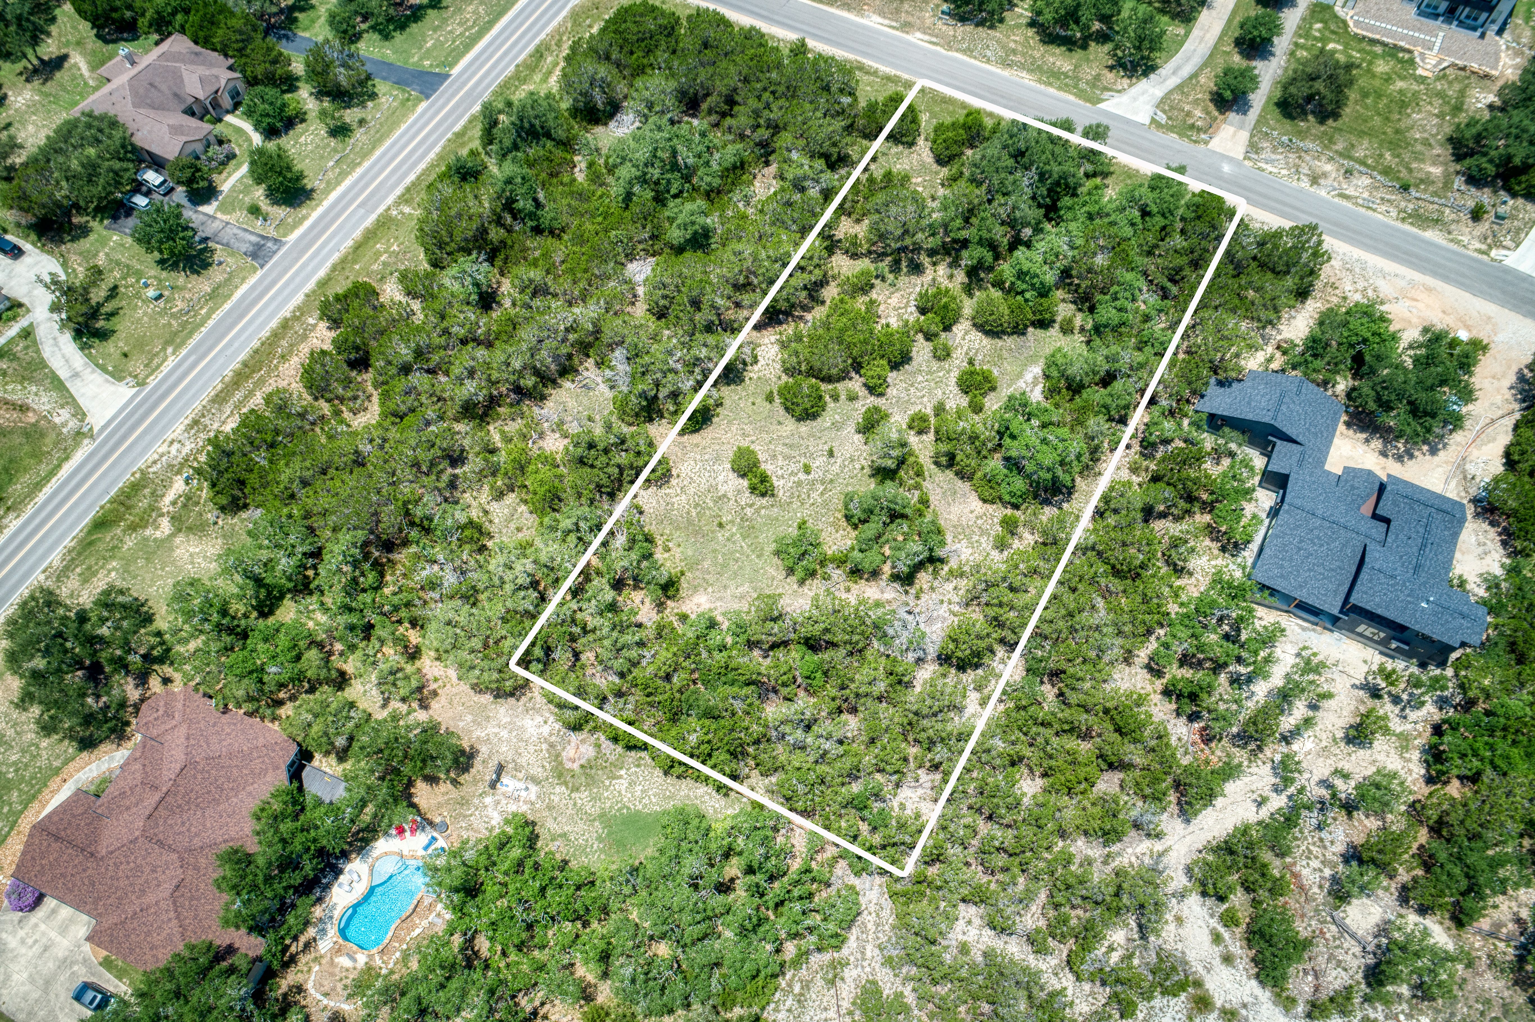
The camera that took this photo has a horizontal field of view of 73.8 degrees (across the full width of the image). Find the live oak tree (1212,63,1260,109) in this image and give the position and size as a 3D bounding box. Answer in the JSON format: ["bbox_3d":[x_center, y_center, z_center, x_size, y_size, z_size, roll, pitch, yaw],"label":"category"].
[{"bbox_3d":[67.600,-61.469,147.471,5.600,5.600,6.000,0,60,0],"label":"live oak tree"}]

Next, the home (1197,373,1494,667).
[{"bbox_3d":[64.620,-1.390,117.690,34.590,7.800,28.200,25,63,15],"label":"home"}]

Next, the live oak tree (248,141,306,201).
[{"bbox_3d":[-70.030,-48.760,146.150,7.430,7.800,7.430,-2,60,0],"label":"live oak tree"}]

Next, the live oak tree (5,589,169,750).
[{"bbox_3d":[-72.800,16.857,110.160,16.000,8.200,17.500,0,60,0],"label":"live oak tree"}]

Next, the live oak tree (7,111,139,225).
[{"bbox_3d":[-100.270,-49.760,147.880,16.500,11.000,16.500,-2,60,0],"label":"live oak tree"}]

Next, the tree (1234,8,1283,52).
[{"bbox_3d":[73.800,-71.922,153.366,6.200,5.800,6.300,0,60,0],"label":"tree"}]

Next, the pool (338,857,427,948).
[{"bbox_3d":[-42.680,43.450,114.320,6.900,1.500,10.900,24,63,15],"label":"pool"}]

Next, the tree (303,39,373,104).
[{"bbox_3d":[-64.430,-66.120,153.630,9.640,8.200,9.640,-2,60,0],"label":"tree"}]

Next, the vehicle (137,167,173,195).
[{"bbox_3d":[-84.930,-45.636,141.723,4.950,1.780,1.950,29,64,16],"label":"vehicle"}]

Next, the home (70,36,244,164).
[{"bbox_3d":[-92.860,-65.380,158.130,25.720,6.800,22.370,25,63,15],"label":"home"}]

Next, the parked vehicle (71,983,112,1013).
[{"bbox_3d":[-65.871,48.199,100.645,4.700,1.450,1.820,23,63,13],"label":"parked vehicle"}]

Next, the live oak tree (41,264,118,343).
[{"bbox_3d":[-86.800,-25.844,129.984,8.200,6.400,9.300,0,60,0],"label":"live oak tree"}]

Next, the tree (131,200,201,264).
[{"bbox_3d":[-83.390,-38.850,141.810,8.250,7.800,8.250,-2,60,0],"label":"tree"}]

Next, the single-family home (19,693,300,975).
[{"bbox_3d":[-59.980,32.420,103.864,28.000,7.500,24.000,20,62,11],"label":"single-family home"}]

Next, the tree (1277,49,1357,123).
[{"bbox_3d":[77.390,-60.160,144.270,10.430,7.800,10.430,-2,60,0],"label":"tree"}]

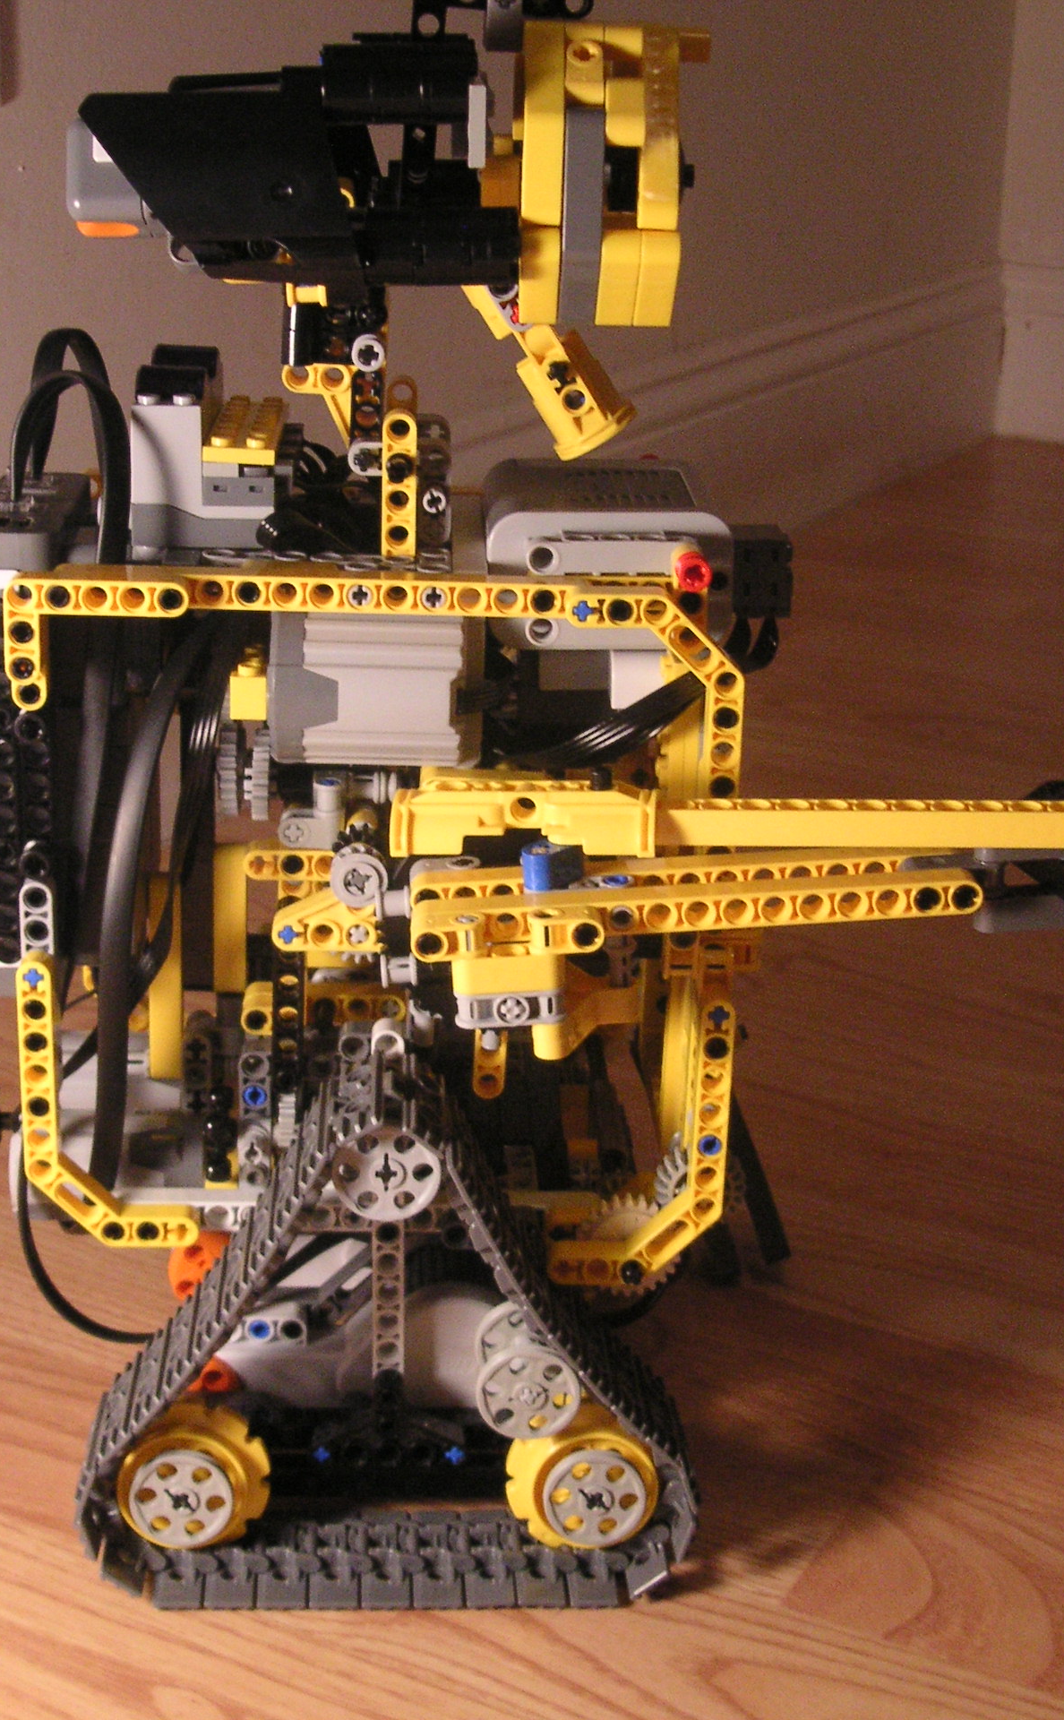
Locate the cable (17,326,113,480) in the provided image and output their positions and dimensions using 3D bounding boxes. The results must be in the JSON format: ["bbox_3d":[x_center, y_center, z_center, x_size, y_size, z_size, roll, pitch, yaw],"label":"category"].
[{"bbox_3d":[-0.111,-0.108,0.586,0.021,0.038,0.018,1,21,0],"label":"cable"}]

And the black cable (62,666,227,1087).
[{"bbox_3d":[-0.094,0.004,0.596,0.038,0.105,0.025,1,21,0],"label":"black cable"}]

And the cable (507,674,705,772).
[{"bbox_3d":[0.017,-0.033,0.582,0.046,0.022,0.025,1,21,0],"label":"cable"}]

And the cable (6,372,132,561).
[{"bbox_3d":[-0.105,-0.090,0.558,0.027,0.042,0.026,1,21,0],"label":"cable"}]

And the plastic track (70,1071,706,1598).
[{"bbox_3d":[-0.033,0.110,0.569,0.144,0.126,0.037,1,21,0],"label":"plastic track"}]

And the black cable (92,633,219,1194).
[{"bbox_3d":[-0.088,0.010,0.572,0.029,0.140,0.018,1,21,0],"label":"black cable"}]

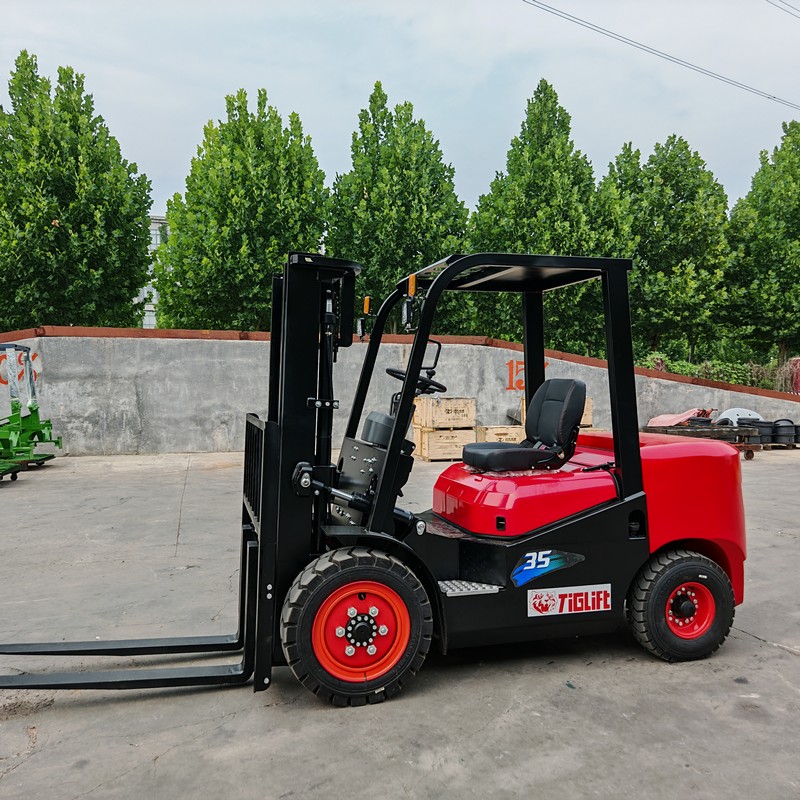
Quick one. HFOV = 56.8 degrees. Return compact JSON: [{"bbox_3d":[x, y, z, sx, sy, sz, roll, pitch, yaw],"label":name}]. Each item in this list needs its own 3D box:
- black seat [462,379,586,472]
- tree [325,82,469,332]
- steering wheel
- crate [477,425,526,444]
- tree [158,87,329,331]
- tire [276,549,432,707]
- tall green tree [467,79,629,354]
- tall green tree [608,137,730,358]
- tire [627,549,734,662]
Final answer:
[{"bbox_3d":[0.701,0.124,4.149,0.560,0.490,0.490,0,0,-15],"label":"black seat"},{"bbox_3d":[-0.186,-4.759,25.000,4.900,11.950,4.900,0,0,-13],"label":"tree"},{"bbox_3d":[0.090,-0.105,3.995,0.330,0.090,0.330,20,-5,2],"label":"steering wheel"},{"bbox_3d":[2.370,0.944,17.050,1.050,0.660,0.720,0,0,-12],"label":"crate"},{"bbox_3d":[-5.069,-4.336,23.500,5.300,11.130,5.200,0,0,-13],"label":"tree"},{"bbox_3d":[-0.198,1.029,3.395,0.695,0.695,0.220,0,0,-15],"label":"tire"},{"bbox_3d":[5.250,-5.159,26.500,5.500,12.720,5.300,0,0,-13],"label":"tall green tree"},{"bbox_3d":[10.309,-4.483,28.500,4.800,11.340,4.800,0,0,-13],"label":"tall green tree"},{"bbox_3d":[1.480,1.089,3.909,0.578,0.578,0.175,0,0,-15],"label":"tire"}]

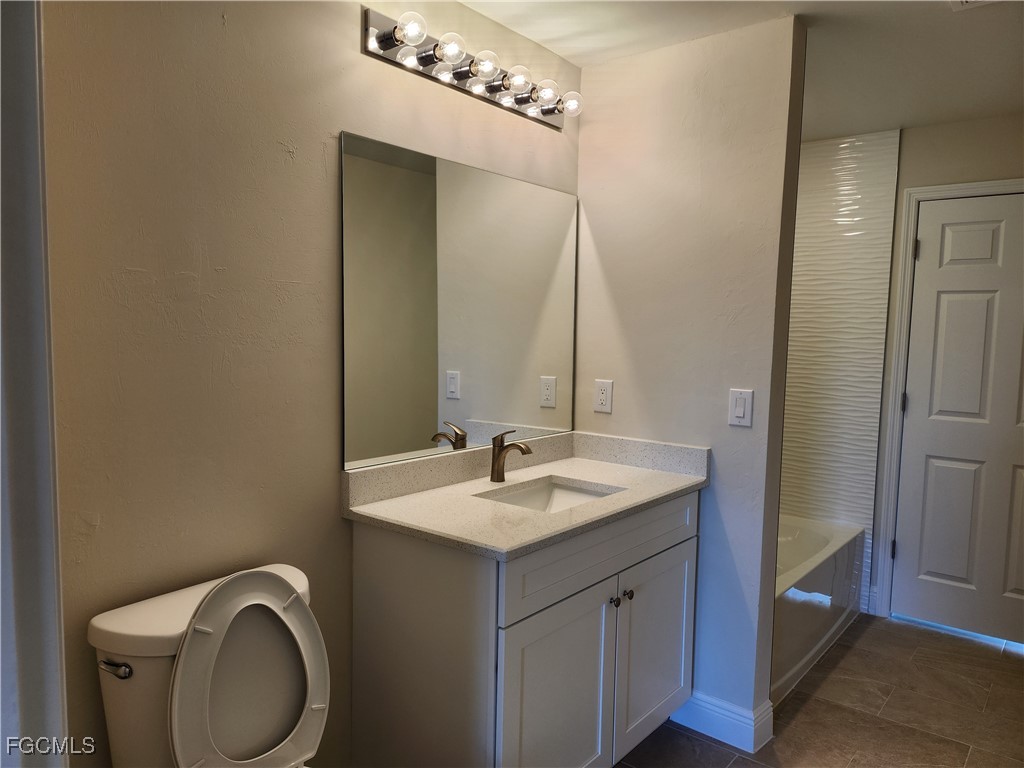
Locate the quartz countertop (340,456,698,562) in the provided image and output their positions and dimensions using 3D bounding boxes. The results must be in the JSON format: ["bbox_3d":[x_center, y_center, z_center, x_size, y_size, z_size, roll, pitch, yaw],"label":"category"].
[{"bbox_3d":[0.108,0.349,2.207,0.562,0.026,1.085,5,6,40],"label":"quartz countertop"}]

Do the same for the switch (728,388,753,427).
[{"bbox_3d":[0.756,0.081,2.348,0.077,0.124,0.010,5,6,40],"label":"switch"}]

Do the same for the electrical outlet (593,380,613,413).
[{"bbox_3d":[0.345,0.050,2.690,0.078,0.127,0.008,5,6,40],"label":"electrical outlet"}]

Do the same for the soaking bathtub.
[{"bbox_3d":[1.023,0.944,3.267,0.757,0.440,1.429,5,6,40],"label":"soaking bathtub"}]

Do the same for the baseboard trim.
[{"bbox_3d":[0.740,1.152,2.515,0.315,0.145,0.148,5,6,40],"label":"baseboard trim"}]

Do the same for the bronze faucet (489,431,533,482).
[{"bbox_3d":[-0.005,0.238,2.311,0.171,0.173,0.052,5,6,40],"label":"bronze faucet"}]

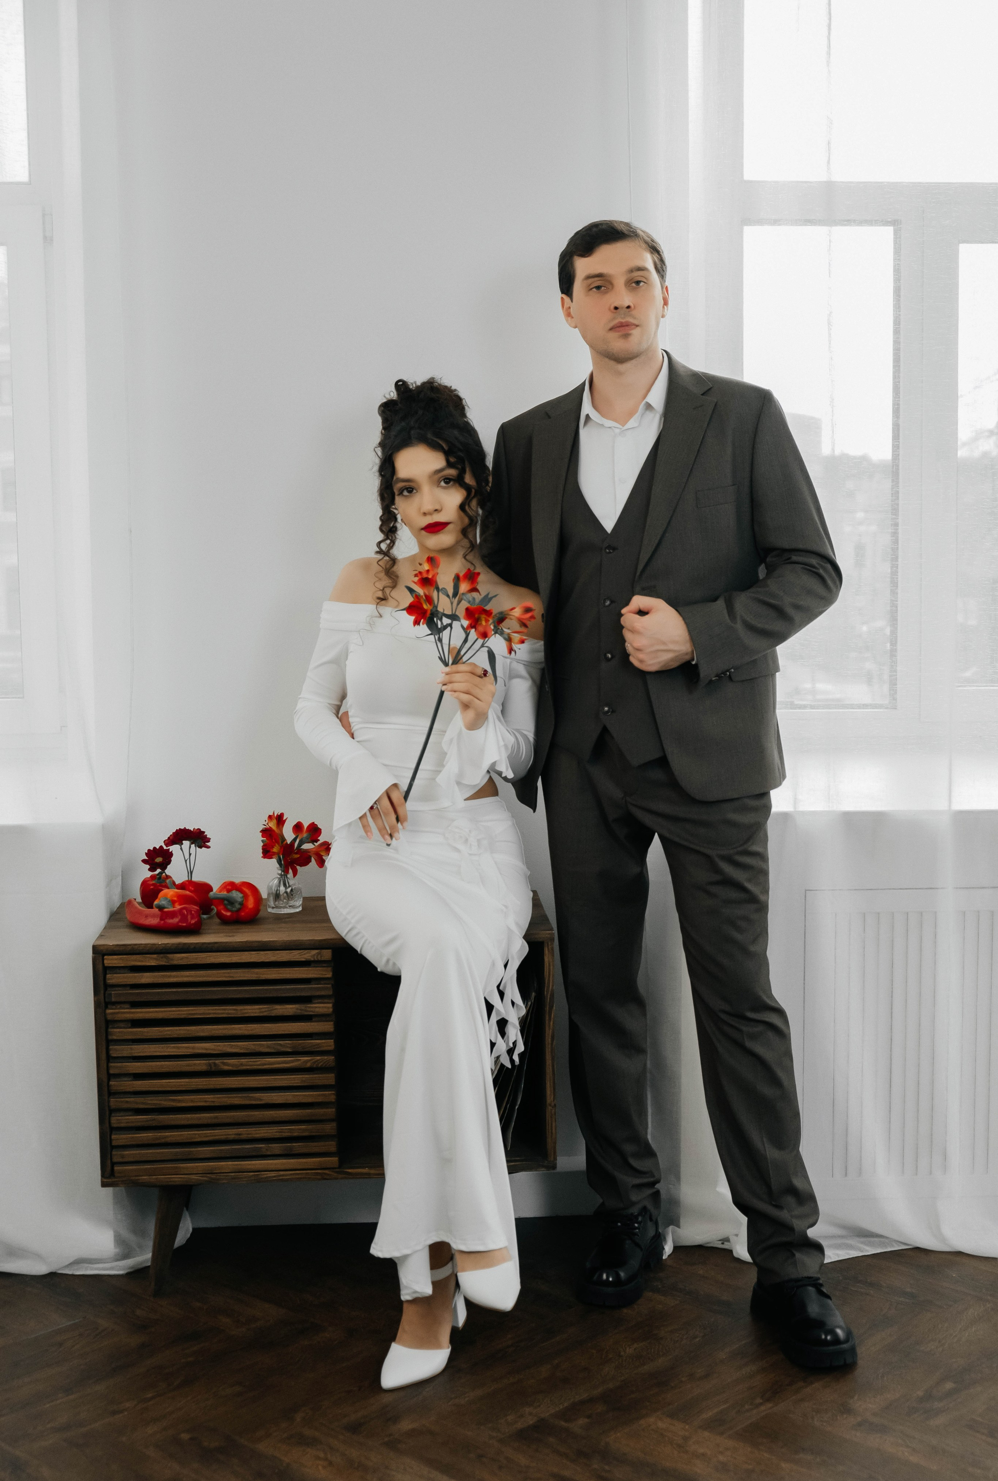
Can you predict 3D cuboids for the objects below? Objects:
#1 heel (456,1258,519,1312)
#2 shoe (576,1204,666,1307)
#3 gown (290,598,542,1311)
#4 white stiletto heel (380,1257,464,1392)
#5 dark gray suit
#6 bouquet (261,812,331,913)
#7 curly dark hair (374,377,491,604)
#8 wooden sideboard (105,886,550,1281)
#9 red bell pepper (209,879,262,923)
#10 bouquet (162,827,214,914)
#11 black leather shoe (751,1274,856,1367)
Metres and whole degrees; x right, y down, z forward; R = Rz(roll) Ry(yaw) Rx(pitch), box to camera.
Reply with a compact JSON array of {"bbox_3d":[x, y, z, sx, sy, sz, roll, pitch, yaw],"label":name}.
[{"bbox_3d":[-0.027,0.765,3.038,0.085,0.135,0.240,-3,23,-24],"label":"heel"},{"bbox_3d":[0.230,0.887,3.459,0.112,0.120,0.300,1,5,18],"label":"shoe"},{"bbox_3d":[-0.123,0.317,3.245,0.430,1.100,0.560,-1,5,-4],"label":"gown"},{"bbox_3d":[-0.119,0.910,3.097,0.085,0.140,0.250,1,5,21],"label":"white stiletto heel"},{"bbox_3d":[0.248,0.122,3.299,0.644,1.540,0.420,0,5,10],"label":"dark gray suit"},{"bbox_3d":[-0.378,0.223,3.637,0.130,0.180,0.110,-1,5,-4],"label":"bouquet"},{"bbox_3d":[-0.113,-0.423,3.308,0.200,0.380,0.230,-2,5,-14],"label":"curly dark hair"},{"bbox_3d":[-0.307,0.631,3.569,0.783,0.625,0.430,-1,5,-4],"label":"wooden sideboard"},{"bbox_3d":[-0.473,0.284,3.554,0.080,0.072,0.085,0,5,8],"label":"red bell pepper"},{"bbox_3d":[-0.577,0.236,3.650,0.090,0.157,0.085,-1,5,-4],"label":"bouquet"},{"bbox_3d":[0.497,0.906,3.195,0.112,0.120,0.300,-2,5,-13],"label":"black leather shoe"}]

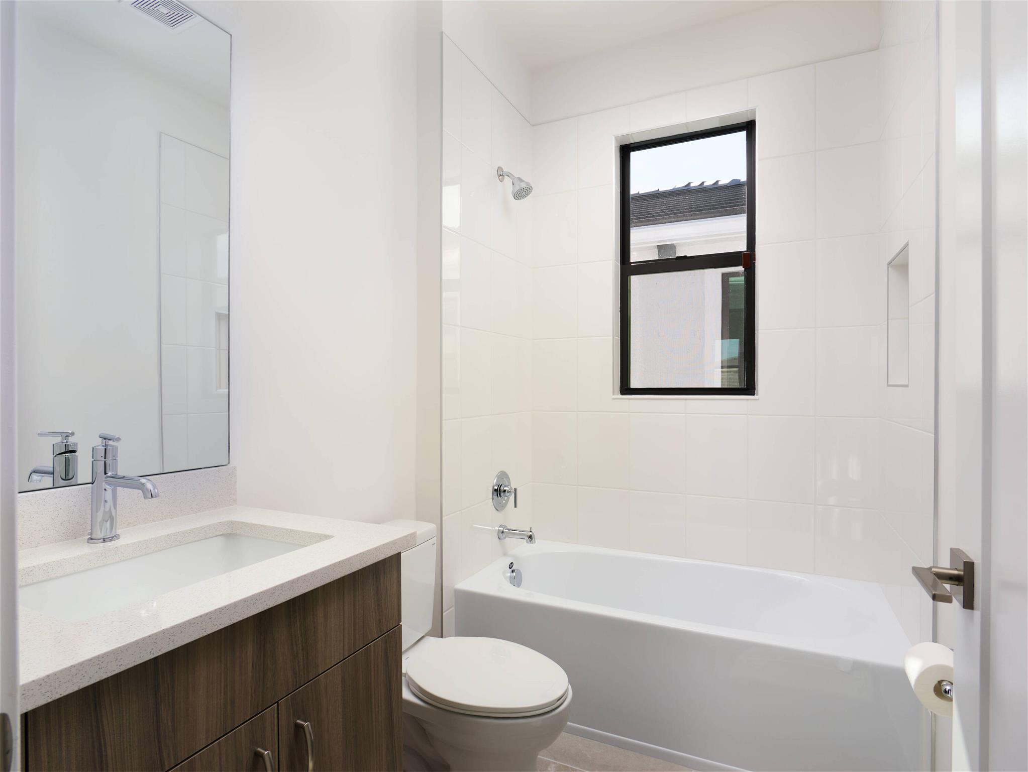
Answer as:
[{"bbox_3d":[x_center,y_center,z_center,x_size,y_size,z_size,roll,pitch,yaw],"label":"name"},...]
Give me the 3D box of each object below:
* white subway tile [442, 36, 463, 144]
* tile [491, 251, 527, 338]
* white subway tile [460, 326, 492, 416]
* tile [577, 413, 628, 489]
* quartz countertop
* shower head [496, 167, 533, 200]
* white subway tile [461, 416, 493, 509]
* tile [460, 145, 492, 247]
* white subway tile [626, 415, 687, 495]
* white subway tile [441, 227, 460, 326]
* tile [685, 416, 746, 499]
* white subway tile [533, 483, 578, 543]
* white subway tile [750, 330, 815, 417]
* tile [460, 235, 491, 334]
[{"bbox_3d":[-0.241,-1.142,2.052,0.010,0.353,0.129,0,0,26],"label":"white subway tile"},{"bbox_3d":[-0.020,-0.415,2.496,0.010,0.361,0.376,0,0,26],"label":"tile"},{"bbox_3d":[-0.157,-0.055,2.231,0.010,0.362,0.256,0,0,26],"label":"white subway tile"},{"bbox_3d":[0.433,0.309,2.590,0.256,0.364,0.010,0,0,26],"label":"tile"},{"bbox_3d":[-0.599,0.314,0.932,0.551,0.028,0.648,0,0,27],"label":"quartz countertop"},{"bbox_3d":[0.010,-0.904,2.368,0.158,0.157,0.090,0,0,25],"label":"shower head"},{"bbox_3d":[-0.155,0.308,2.216,0.010,0.360,0.259,0,0,25],"label":"white subway tile"},{"bbox_3d":[-0.157,-0.774,2.209,0.010,0.361,0.256,0,0,26],"label":"tile"},{"bbox_3d":[0.664,0.309,2.480,0.256,0.364,0.010,0,0,26],"label":"white subway tile"},{"bbox_3d":[-0.239,-0.412,2.038,0.010,0.361,0.129,0,0,26],"label":"white subway tile"},{"bbox_3d":[0.892,0.308,2.364,0.254,0.362,0.010,0,0,26],"label":"tile"},{"bbox_3d":[0.207,0.633,2.699,0.246,0.284,0.010,0,0,26],"label":"white subway tile"},{"bbox_3d":[1.123,-0.056,2.252,0.254,0.362,0.010,0,0,26],"label":"white subway tile"},{"bbox_3d":[-0.156,-0.413,2.211,0.010,0.361,0.256,0,0,26],"label":"tile"}]

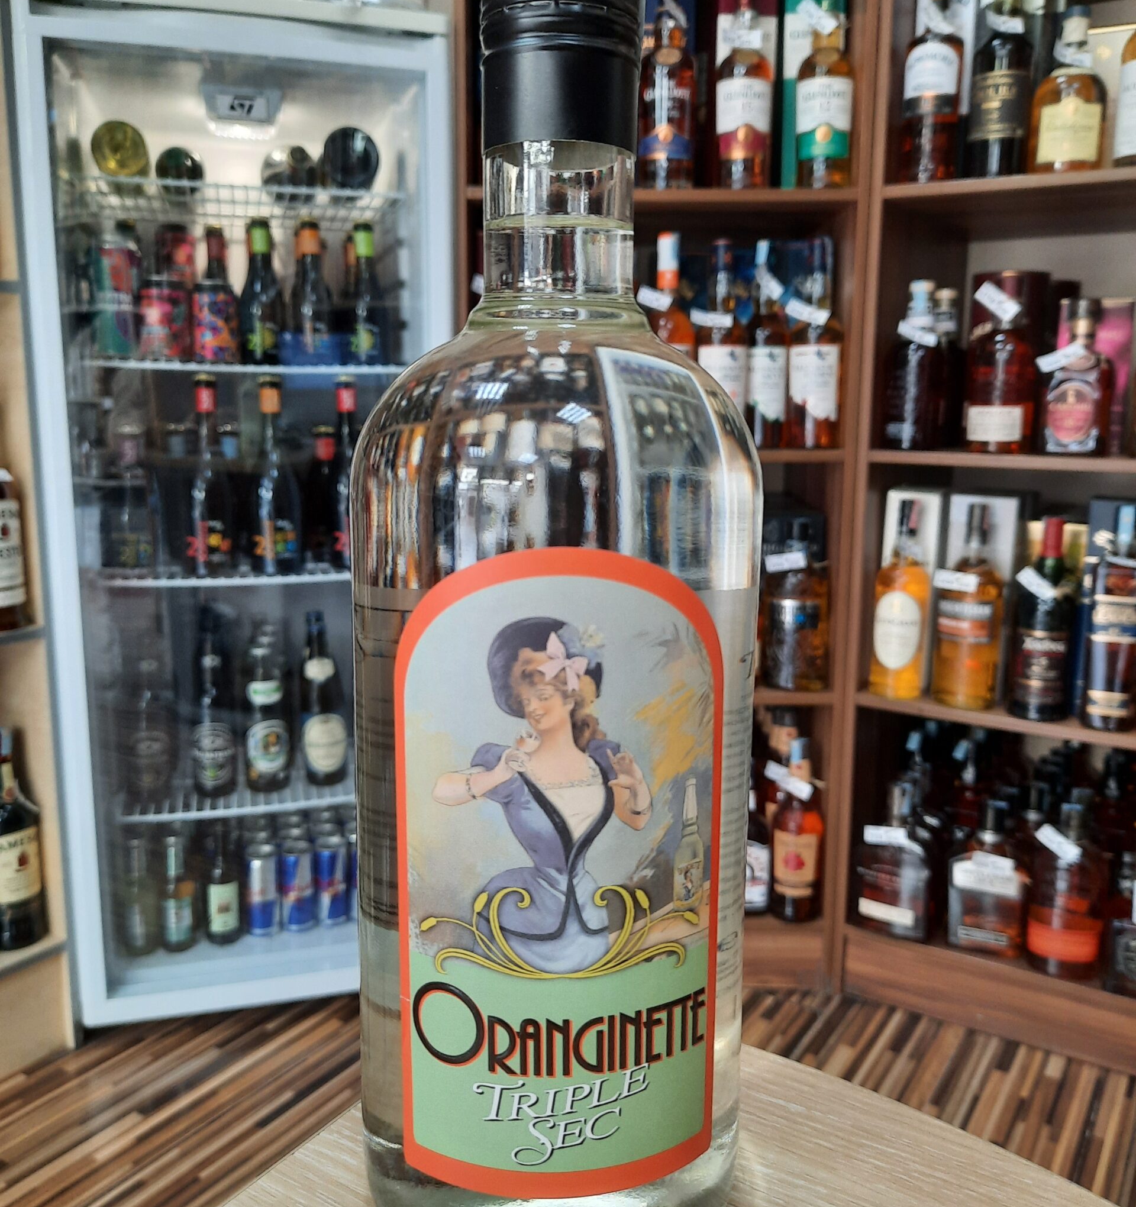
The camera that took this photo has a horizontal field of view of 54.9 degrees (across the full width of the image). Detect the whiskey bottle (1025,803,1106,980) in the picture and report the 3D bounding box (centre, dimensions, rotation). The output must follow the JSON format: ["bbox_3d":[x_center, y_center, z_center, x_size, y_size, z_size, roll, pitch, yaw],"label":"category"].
[{"bbox_3d":[0.716,0.409,1.566,0.102,0.246,0.065,5,11,27],"label":"whiskey bottle"}]

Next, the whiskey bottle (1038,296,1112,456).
[{"bbox_3d":[0.690,-0.308,1.486,0.088,0.208,0.085,7,11,35],"label":"whiskey bottle"}]

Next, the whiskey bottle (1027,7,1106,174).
[{"bbox_3d":[0.662,-0.674,1.450,0.089,0.217,0.085,5,10,26],"label":"whiskey bottle"}]

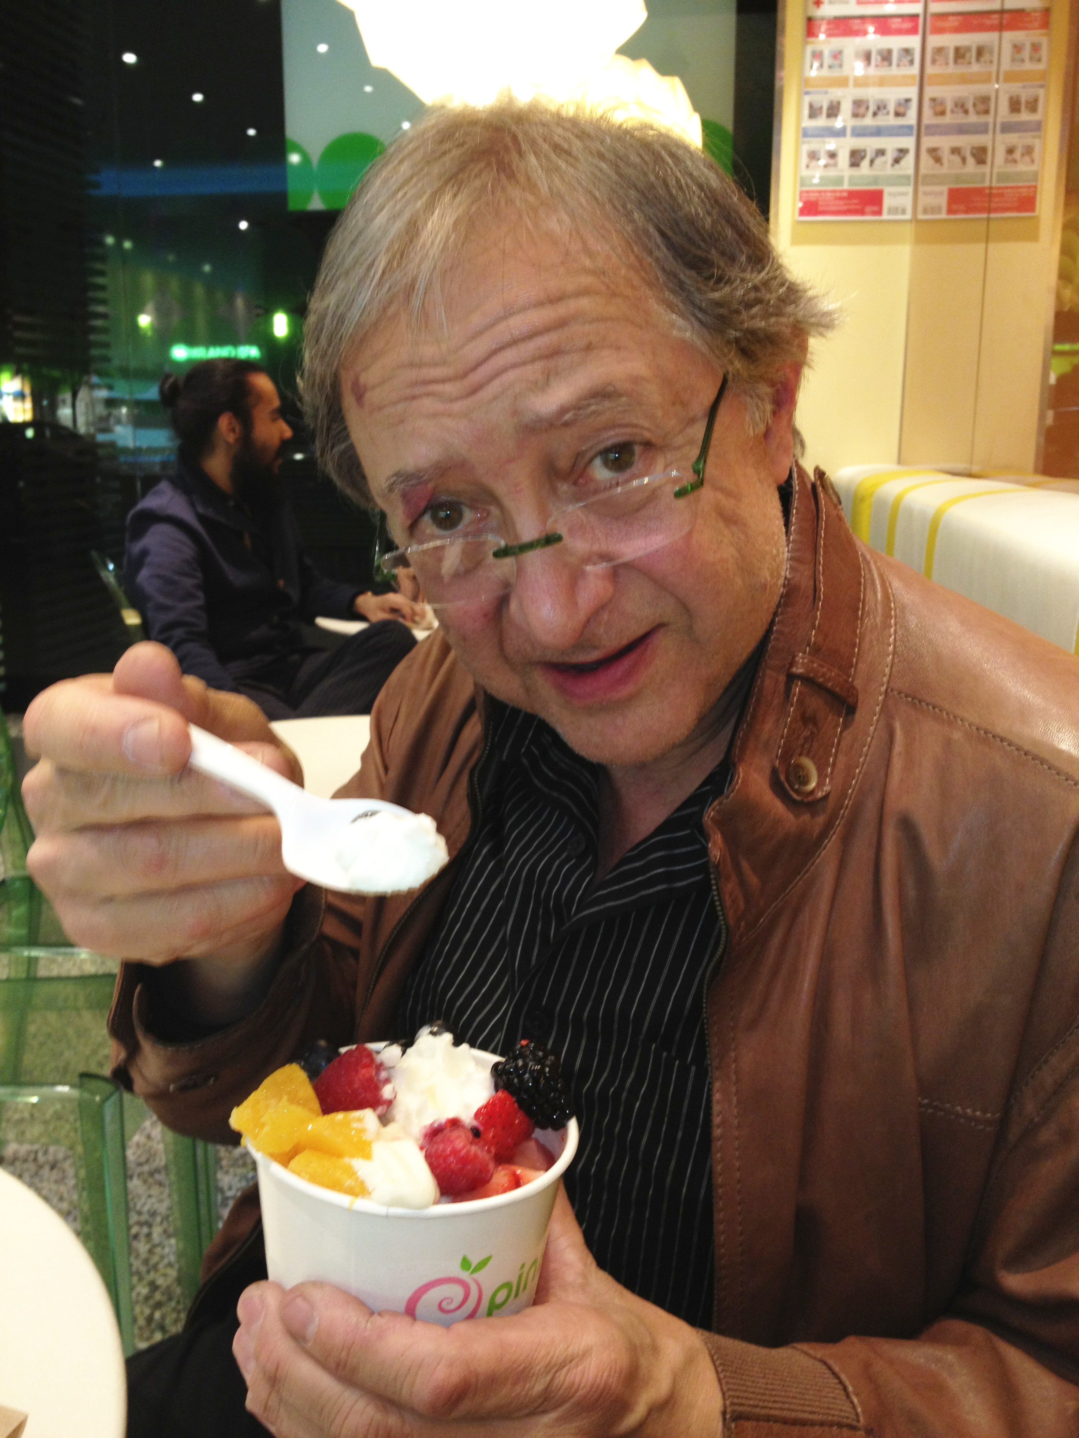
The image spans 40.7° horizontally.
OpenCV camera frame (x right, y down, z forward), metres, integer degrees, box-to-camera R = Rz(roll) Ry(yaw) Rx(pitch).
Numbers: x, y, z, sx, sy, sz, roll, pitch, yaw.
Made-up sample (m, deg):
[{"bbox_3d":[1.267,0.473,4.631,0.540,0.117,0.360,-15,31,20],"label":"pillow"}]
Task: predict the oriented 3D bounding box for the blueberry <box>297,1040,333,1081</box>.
[{"bbox_3d":[-0.068,0.106,0.450,0.013,0.013,0.013,0,11,0],"label":"blueberry"}]

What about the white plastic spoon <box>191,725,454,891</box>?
[{"bbox_3d":[-0.081,0.015,0.425,0.135,0.018,0.033,23,46,23],"label":"white plastic spoon"}]

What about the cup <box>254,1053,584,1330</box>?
[{"bbox_3d":[-0.039,0.147,0.435,0.097,0.062,0.097,4,13,-1],"label":"cup"}]

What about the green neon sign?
[{"bbox_3d":[-8.456,-9.587,38.000,2.430,0.420,0.140,0,13,-3],"label":"green neon sign"}]

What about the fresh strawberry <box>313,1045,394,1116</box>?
[{"bbox_3d":[-0.056,0.110,0.438,0.024,0.024,0.024,0,13,0],"label":"fresh strawberry"}]

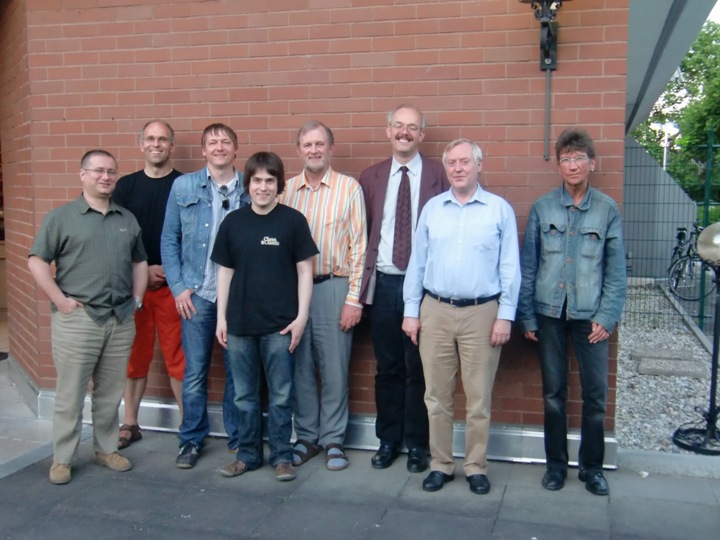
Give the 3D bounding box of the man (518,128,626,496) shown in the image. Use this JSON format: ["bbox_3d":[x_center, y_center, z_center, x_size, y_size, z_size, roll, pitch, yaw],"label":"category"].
[{"bbox_3d":[1.079,0.200,4.229,0.545,1.810,0.330,1,5,15],"label":"man"}]

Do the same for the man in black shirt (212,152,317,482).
[{"bbox_3d":[-0.499,0.236,4.393,0.545,1.699,0.340,0,5,-3],"label":"man in black shirt"}]

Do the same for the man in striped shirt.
[{"bbox_3d":[-0.217,0.134,4.566,0.510,1.877,0.340,1,5,10],"label":"man in striped shirt"}]

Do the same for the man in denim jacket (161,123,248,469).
[{"bbox_3d":[-0.854,0.126,4.655,0.530,1.872,0.380,-2,5,-24],"label":"man in denim jacket"}]

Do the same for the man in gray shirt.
[{"bbox_3d":[-1.432,0.227,4.393,0.580,1.708,0.400,-2,5,-30],"label":"man in gray shirt"}]

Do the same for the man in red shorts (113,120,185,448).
[{"bbox_3d":[-1.239,0.079,4.963,0.500,1.914,0.340,-1,5,-12],"label":"man in red shorts"}]

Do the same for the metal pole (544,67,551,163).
[{"bbox_3d":[1.000,-0.824,4.428,0.022,0.479,0.022,2,5,15],"label":"metal pole"}]

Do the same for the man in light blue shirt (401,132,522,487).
[{"bbox_3d":[0.516,0.224,4.221,0.580,1.760,0.340,2,5,16],"label":"man in light blue shirt"}]

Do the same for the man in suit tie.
[{"bbox_3d":[0.244,0.094,4.542,0.510,1.964,0.330,1,5,10],"label":"man in suit tie"}]

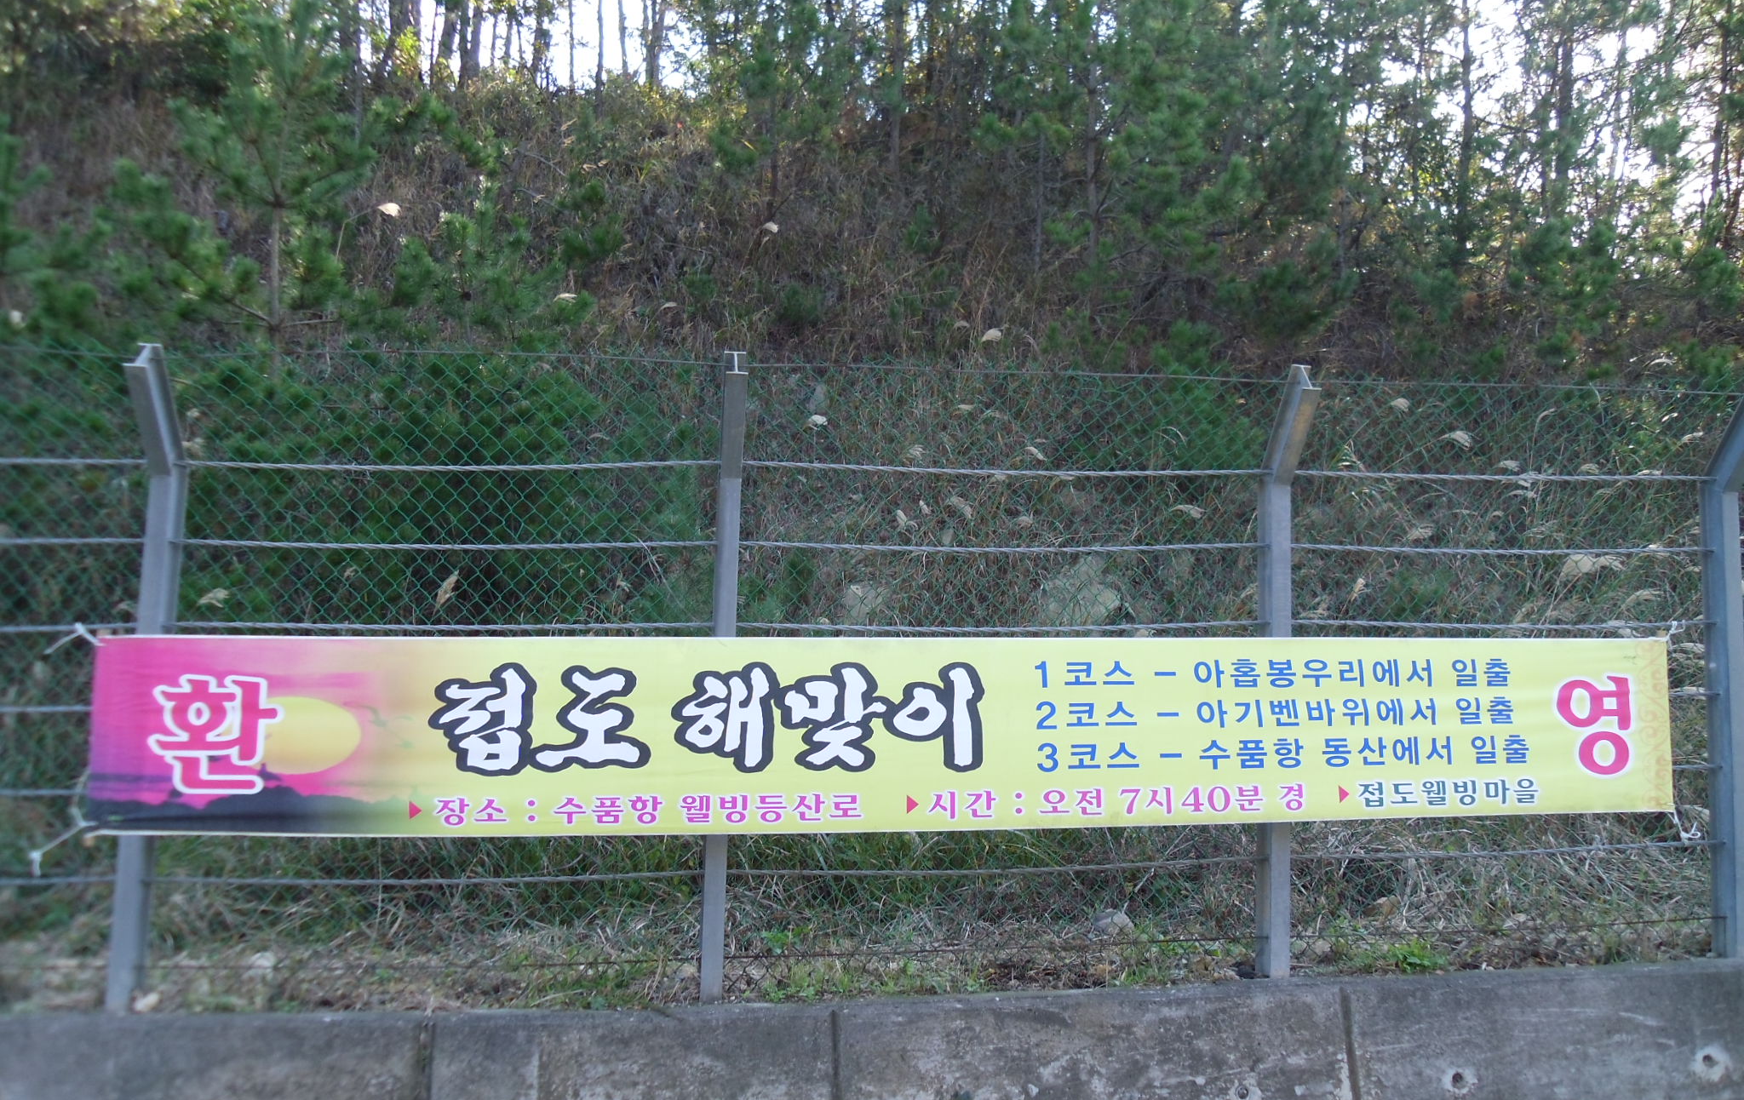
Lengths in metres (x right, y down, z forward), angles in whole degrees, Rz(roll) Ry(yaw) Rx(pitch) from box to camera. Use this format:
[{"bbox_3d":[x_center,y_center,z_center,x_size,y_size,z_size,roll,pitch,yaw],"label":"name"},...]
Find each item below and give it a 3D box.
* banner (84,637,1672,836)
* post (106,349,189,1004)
[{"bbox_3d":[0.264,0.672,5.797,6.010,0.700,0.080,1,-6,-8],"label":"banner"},{"bbox_3d":[-2.555,0.441,5.434,0.080,2.300,0.428,2,-6,-4],"label":"post"}]

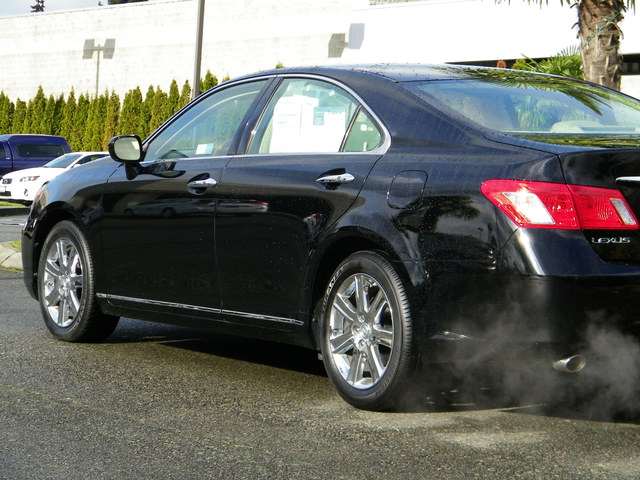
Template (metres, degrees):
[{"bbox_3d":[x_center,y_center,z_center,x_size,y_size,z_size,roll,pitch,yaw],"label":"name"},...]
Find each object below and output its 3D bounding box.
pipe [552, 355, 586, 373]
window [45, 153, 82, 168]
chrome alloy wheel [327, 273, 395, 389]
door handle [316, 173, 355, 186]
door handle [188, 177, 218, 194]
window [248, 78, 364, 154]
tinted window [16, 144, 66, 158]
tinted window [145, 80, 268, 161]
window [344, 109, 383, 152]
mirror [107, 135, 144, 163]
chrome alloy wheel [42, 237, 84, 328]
[{"bbox_3d":[0.898,0.446,6.421,0.075,0.065,0.130,0,3,-33],"label":"pipe"},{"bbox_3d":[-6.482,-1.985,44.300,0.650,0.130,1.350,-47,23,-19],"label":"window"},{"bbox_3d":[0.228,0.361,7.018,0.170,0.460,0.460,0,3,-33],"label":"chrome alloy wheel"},{"bbox_3d":[0.065,-0.242,7.040,0.055,0.050,0.225,0,3,-33],"label":"door handle"},{"bbox_3d":[-0.532,-0.253,7.954,0.055,0.055,0.225,0,3,-33],"label":"door handle"},{"bbox_3d":[-0.033,-0.529,7.548,0.080,0.390,0.770,25,-11,-32],"label":"window"},{"bbox_3d":[-7.611,-2.419,48.000,1.500,0.380,0.070,1,-8,-29],"label":"tinted window"},{"bbox_3d":[-0.547,-0.561,8.335,0.080,0.410,0.860,25,-11,-32],"label":"tinted window"},{"bbox_3d":[0.203,-0.455,7.121,0.060,0.240,0.280,25,-11,-32],"label":"window"},{"bbox_3d":[-0.952,-0.448,8.544,0.190,0.145,0.110,0,3,-33],"label":"mirror"},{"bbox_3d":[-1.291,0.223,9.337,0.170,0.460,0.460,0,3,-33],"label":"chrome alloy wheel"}]

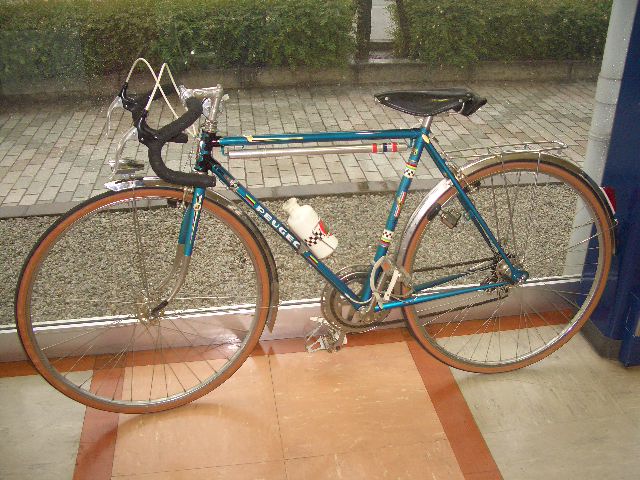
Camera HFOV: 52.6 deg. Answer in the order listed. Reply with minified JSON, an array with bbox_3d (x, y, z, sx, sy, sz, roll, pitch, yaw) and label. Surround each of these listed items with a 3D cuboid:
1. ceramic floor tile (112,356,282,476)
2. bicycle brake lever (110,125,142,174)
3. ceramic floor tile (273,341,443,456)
[{"bbox_3d":[-0.351,0.498,1.893,0.452,0.008,0.450,-4,28,-8],"label":"ceramic floor tile"},{"bbox_3d":[-0.427,-0.192,1.417,0.038,0.120,0.022,18,11,-26],"label":"bicycle brake lever"},{"bbox_3d":[0.097,0.467,1.952,0.452,0.008,0.450,-4,28,-8],"label":"ceramic floor tile"}]

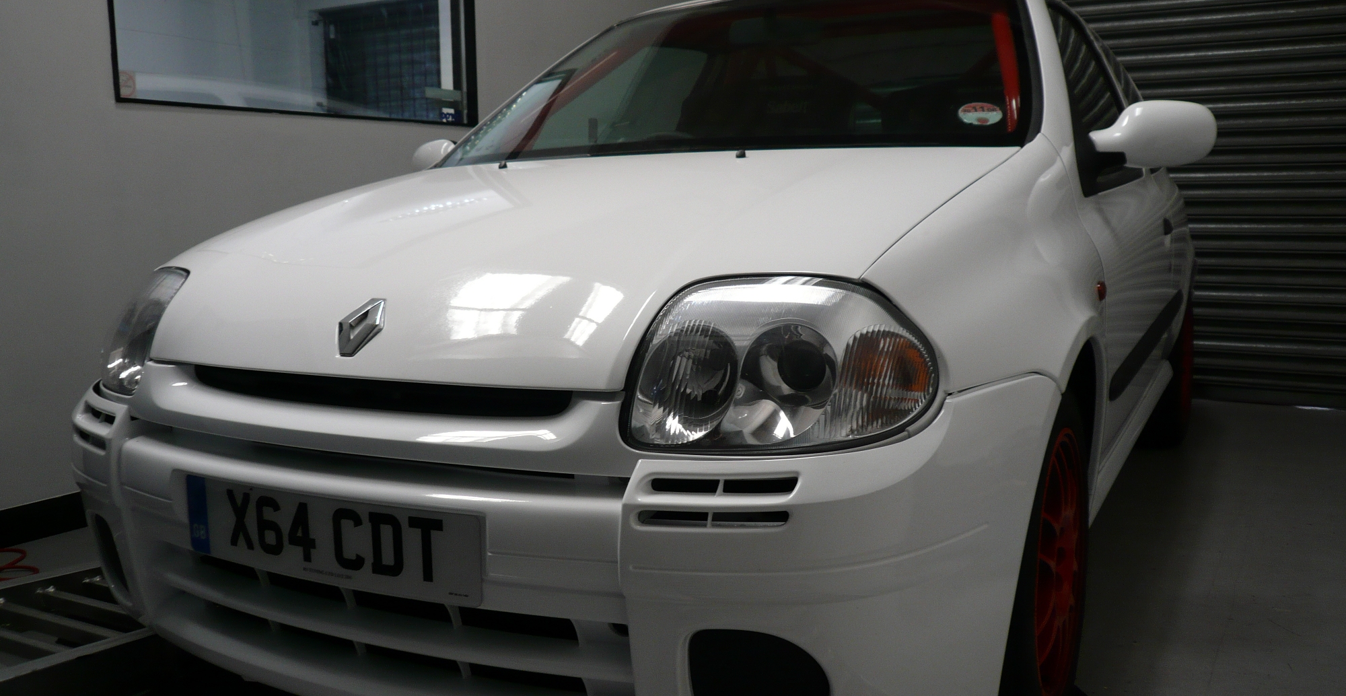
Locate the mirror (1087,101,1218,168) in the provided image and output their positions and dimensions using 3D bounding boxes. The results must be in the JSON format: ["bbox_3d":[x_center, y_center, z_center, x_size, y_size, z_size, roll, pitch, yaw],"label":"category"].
[{"bbox_3d":[0.878,-0.391,2.002,0.220,0.127,0.130,3,8,29],"label":"mirror"}]

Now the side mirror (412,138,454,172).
[{"bbox_3d":[-0.585,-0.476,2.805,0.220,0.127,0.130,3,8,29],"label":"side mirror"}]

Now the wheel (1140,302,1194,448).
[{"bbox_3d":[1.709,0.044,3.840,0.200,0.580,0.580,3,8,29],"label":"wheel"}]

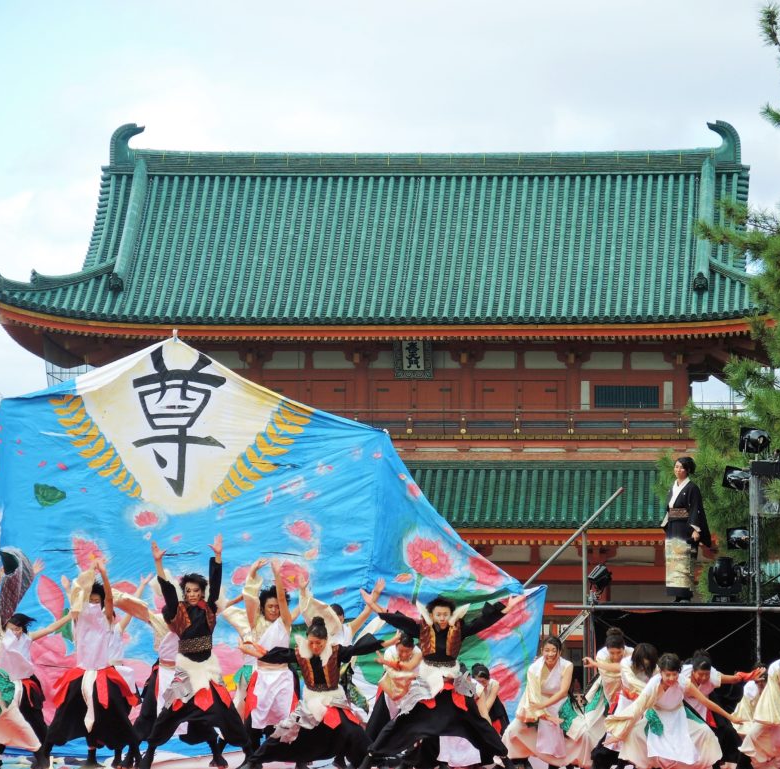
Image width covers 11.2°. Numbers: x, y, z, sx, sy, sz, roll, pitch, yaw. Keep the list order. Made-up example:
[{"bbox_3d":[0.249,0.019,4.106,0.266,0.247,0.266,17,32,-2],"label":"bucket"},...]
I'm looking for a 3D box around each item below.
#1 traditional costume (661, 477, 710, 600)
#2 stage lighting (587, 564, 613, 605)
[{"bbox_3d":[3.230,1.675,43.600,0.550,1.340,0.370,-3,-5,37],"label":"traditional costume"},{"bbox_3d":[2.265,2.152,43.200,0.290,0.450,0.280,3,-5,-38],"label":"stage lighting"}]

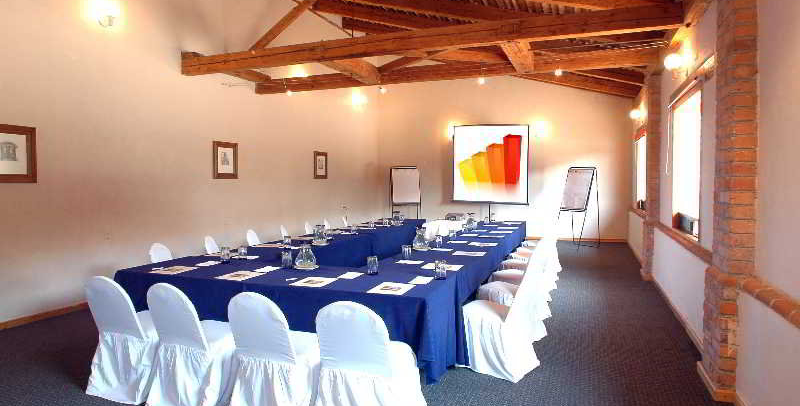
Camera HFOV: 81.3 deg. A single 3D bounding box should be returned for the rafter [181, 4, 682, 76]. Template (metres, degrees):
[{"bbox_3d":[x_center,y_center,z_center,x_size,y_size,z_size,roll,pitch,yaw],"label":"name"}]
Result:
[{"bbox_3d":[-0.191,-2.055,6.127,6.770,0.260,0.190,1,3,21],"label":"rafter"}]

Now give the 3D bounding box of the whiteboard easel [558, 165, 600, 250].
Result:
[{"bbox_3d":[4.078,0.108,10.776,0.850,1.850,0.720,-2,4,-35],"label":"whiteboard easel"}]

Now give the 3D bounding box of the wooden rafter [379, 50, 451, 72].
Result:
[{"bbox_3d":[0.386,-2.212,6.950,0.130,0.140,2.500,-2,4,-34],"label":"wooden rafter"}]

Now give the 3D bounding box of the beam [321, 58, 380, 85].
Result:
[{"bbox_3d":[-0.699,-2.129,7.284,0.170,0.270,1.580,1,3,21],"label":"beam"}]

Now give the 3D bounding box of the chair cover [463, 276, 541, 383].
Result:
[{"bbox_3d":[0.861,0.952,4.041,0.650,0.925,0.520,3,4,39],"label":"chair cover"}]

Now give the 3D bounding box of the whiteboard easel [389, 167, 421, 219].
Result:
[{"bbox_3d":[0.157,0.015,12.279,0.750,1.880,0.800,0,3,-4],"label":"whiteboard easel"}]

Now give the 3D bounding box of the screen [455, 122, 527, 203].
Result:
[{"bbox_3d":[2.435,-1.035,12.569,1.996,2.095,0.058,1,3,21],"label":"screen"}]

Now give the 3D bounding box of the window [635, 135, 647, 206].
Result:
[{"bbox_3d":[4.893,-0.635,9.455,0.120,1.460,1.420,1,3,21],"label":"window"}]

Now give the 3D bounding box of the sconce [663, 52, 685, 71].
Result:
[{"bbox_3d":[3.105,-1.601,5.267,0.231,0.223,0.198,1,3,21],"label":"sconce"}]

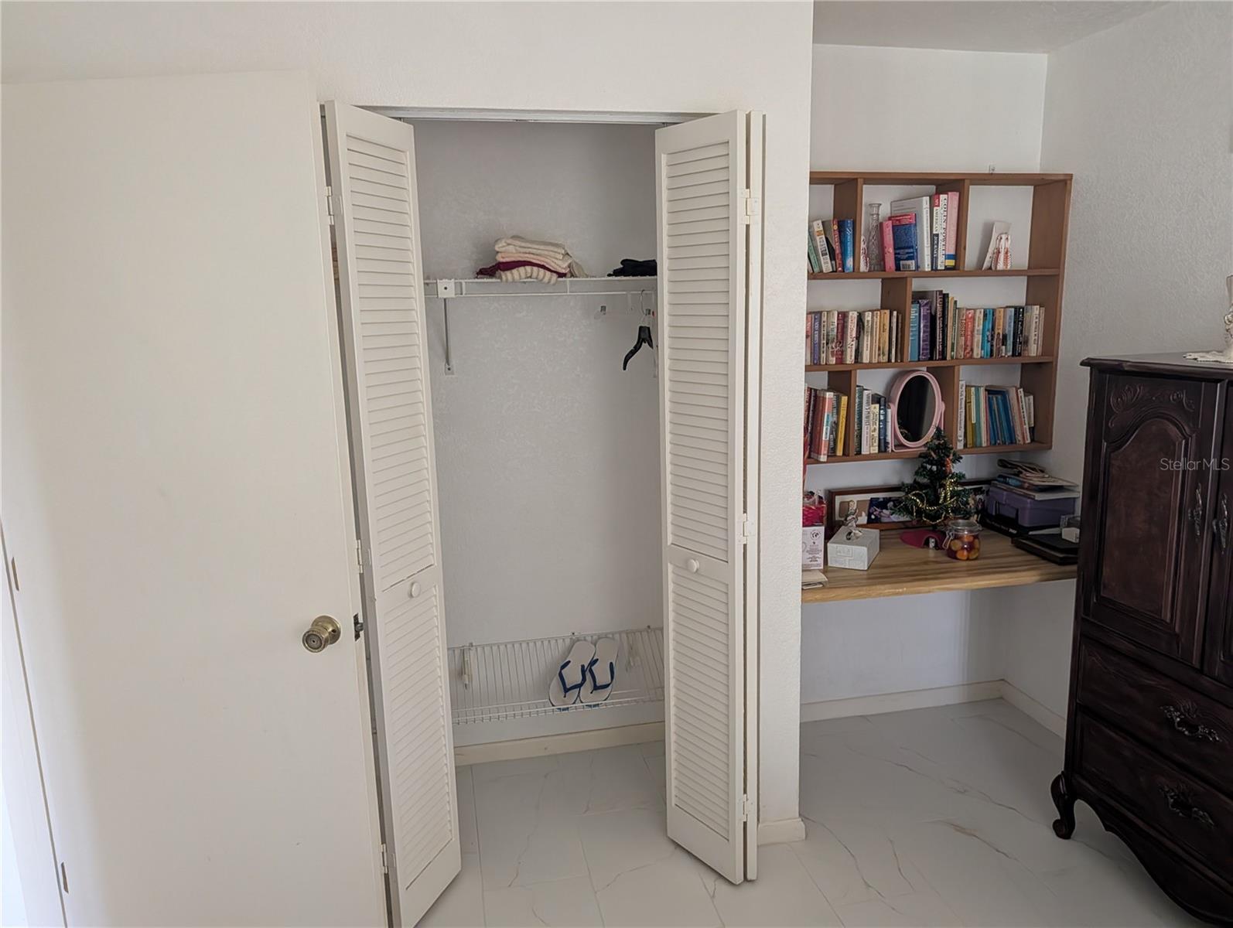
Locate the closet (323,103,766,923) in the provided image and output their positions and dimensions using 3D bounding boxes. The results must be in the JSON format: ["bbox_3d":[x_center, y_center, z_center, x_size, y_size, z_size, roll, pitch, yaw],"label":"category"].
[{"bbox_3d":[-0.208,0.112,2.509,1.150,2.070,0.850,-3,11,-11],"label":"closet"}]

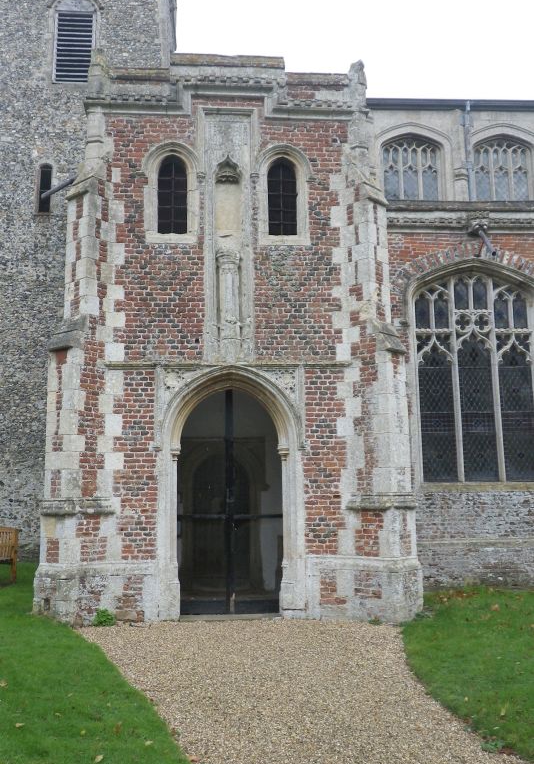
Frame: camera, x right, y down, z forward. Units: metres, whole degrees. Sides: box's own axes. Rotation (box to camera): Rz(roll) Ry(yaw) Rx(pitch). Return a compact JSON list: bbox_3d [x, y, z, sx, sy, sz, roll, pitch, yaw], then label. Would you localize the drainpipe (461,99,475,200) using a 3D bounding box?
[{"bbox_3d":[4.814,-5.549,16.924,0.270,2.683,0.180,0,-10,-4],"label":"drainpipe"}]

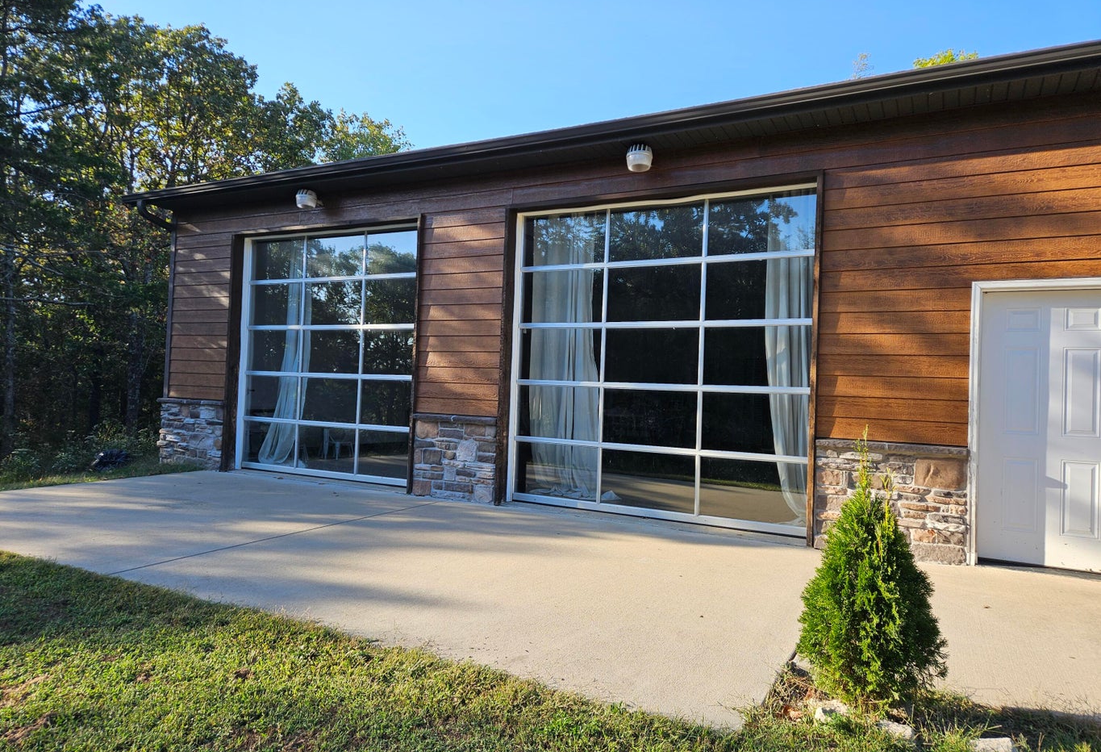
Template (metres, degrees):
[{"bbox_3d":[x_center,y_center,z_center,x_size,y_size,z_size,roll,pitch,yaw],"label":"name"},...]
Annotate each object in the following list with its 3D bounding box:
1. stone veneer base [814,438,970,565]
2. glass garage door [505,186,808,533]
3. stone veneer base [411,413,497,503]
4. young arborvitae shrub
[{"bbox_3d":[2.730,0.996,5.922,1.121,0.907,0.110,1,-1,28],"label":"stone veneer base"},{"bbox_3d":[0.949,-0.165,7.039,3.030,3.065,0.100,1,-1,28],"label":"glass garage door"},{"bbox_3d":[-1.019,0.869,7.882,1.076,0.897,0.110,1,-1,28],"label":"stone veneer base"},{"bbox_3d":[1.423,0.841,3.196,0.630,1.170,0.620,1,-1,28],"label":"young arborvitae shrub"}]

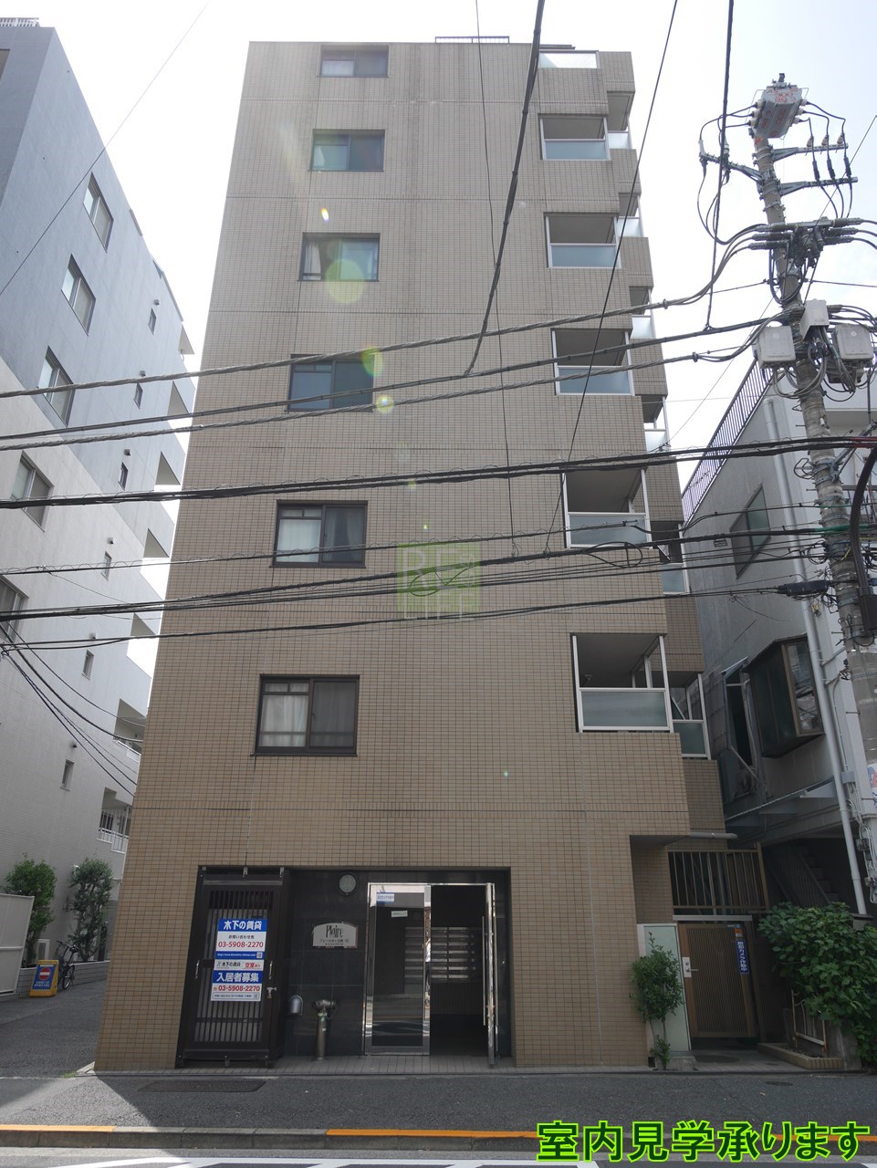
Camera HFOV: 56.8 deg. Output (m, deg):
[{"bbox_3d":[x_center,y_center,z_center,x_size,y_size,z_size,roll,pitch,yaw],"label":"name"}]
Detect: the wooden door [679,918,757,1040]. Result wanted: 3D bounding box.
[{"bbox_3d":[3.815,5.422,11.120,0.910,1.405,0.080,0,-23,0],"label":"wooden door"}]

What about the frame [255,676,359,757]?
[{"bbox_3d":[-1.803,1.816,11.249,1.400,1.120,0.140,0,-23,0],"label":"frame"}]

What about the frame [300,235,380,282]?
[{"bbox_3d":[-1.752,-5.798,14.533,1.395,1.135,0.160,0,-23,0],"label":"frame"}]

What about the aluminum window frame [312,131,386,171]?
[{"bbox_3d":[-1.732,-8.308,15.613,1.410,1.140,0.130,0,-23,0],"label":"aluminum window frame"}]

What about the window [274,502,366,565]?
[{"bbox_3d":[-1.786,-0.727,12.367,1.400,1.105,0.160,0,-23,0],"label":"window"}]

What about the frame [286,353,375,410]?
[{"bbox_3d":[-1.770,-3.287,13.456,1.405,1.140,0.160,0,-23,0],"label":"frame"}]

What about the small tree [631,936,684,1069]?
[{"bbox_3d":[2.595,4.928,9.583,0.640,1.430,0.560,0,-23,0],"label":"small tree"}]

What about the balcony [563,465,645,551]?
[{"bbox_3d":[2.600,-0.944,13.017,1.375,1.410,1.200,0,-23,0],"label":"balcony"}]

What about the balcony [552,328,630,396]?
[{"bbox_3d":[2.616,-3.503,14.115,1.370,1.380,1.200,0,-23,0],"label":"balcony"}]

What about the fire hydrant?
[{"bbox_3d":[-1.468,5.637,10.256,0.310,0.690,0.240,0,-23,0],"label":"fire hydrant"}]

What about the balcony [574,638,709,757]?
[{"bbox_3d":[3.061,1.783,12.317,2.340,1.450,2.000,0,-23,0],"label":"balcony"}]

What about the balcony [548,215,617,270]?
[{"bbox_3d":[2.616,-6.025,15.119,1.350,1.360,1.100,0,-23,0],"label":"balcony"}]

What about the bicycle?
[{"bbox_3d":[-8.107,8.333,17.696,0.520,1.000,1.500,4,-24,-8],"label":"bicycle"}]

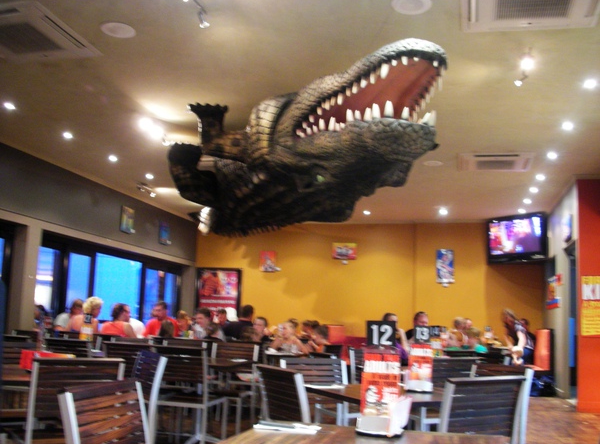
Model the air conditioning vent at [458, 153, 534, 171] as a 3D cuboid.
[{"bbox_3d":[2.621,-0.793,8.091,0.950,0.060,0.880,1,-10,15],"label":"air conditioning vent"}]

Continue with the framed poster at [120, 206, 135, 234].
[{"bbox_3d":[-3.366,-0.049,11.901,0.040,0.483,0.463,1,-10,15],"label":"framed poster"}]

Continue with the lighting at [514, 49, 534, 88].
[{"bbox_3d":[1.879,-1.285,5.078,0.150,0.160,0.420,1,-10,15],"label":"lighting"}]

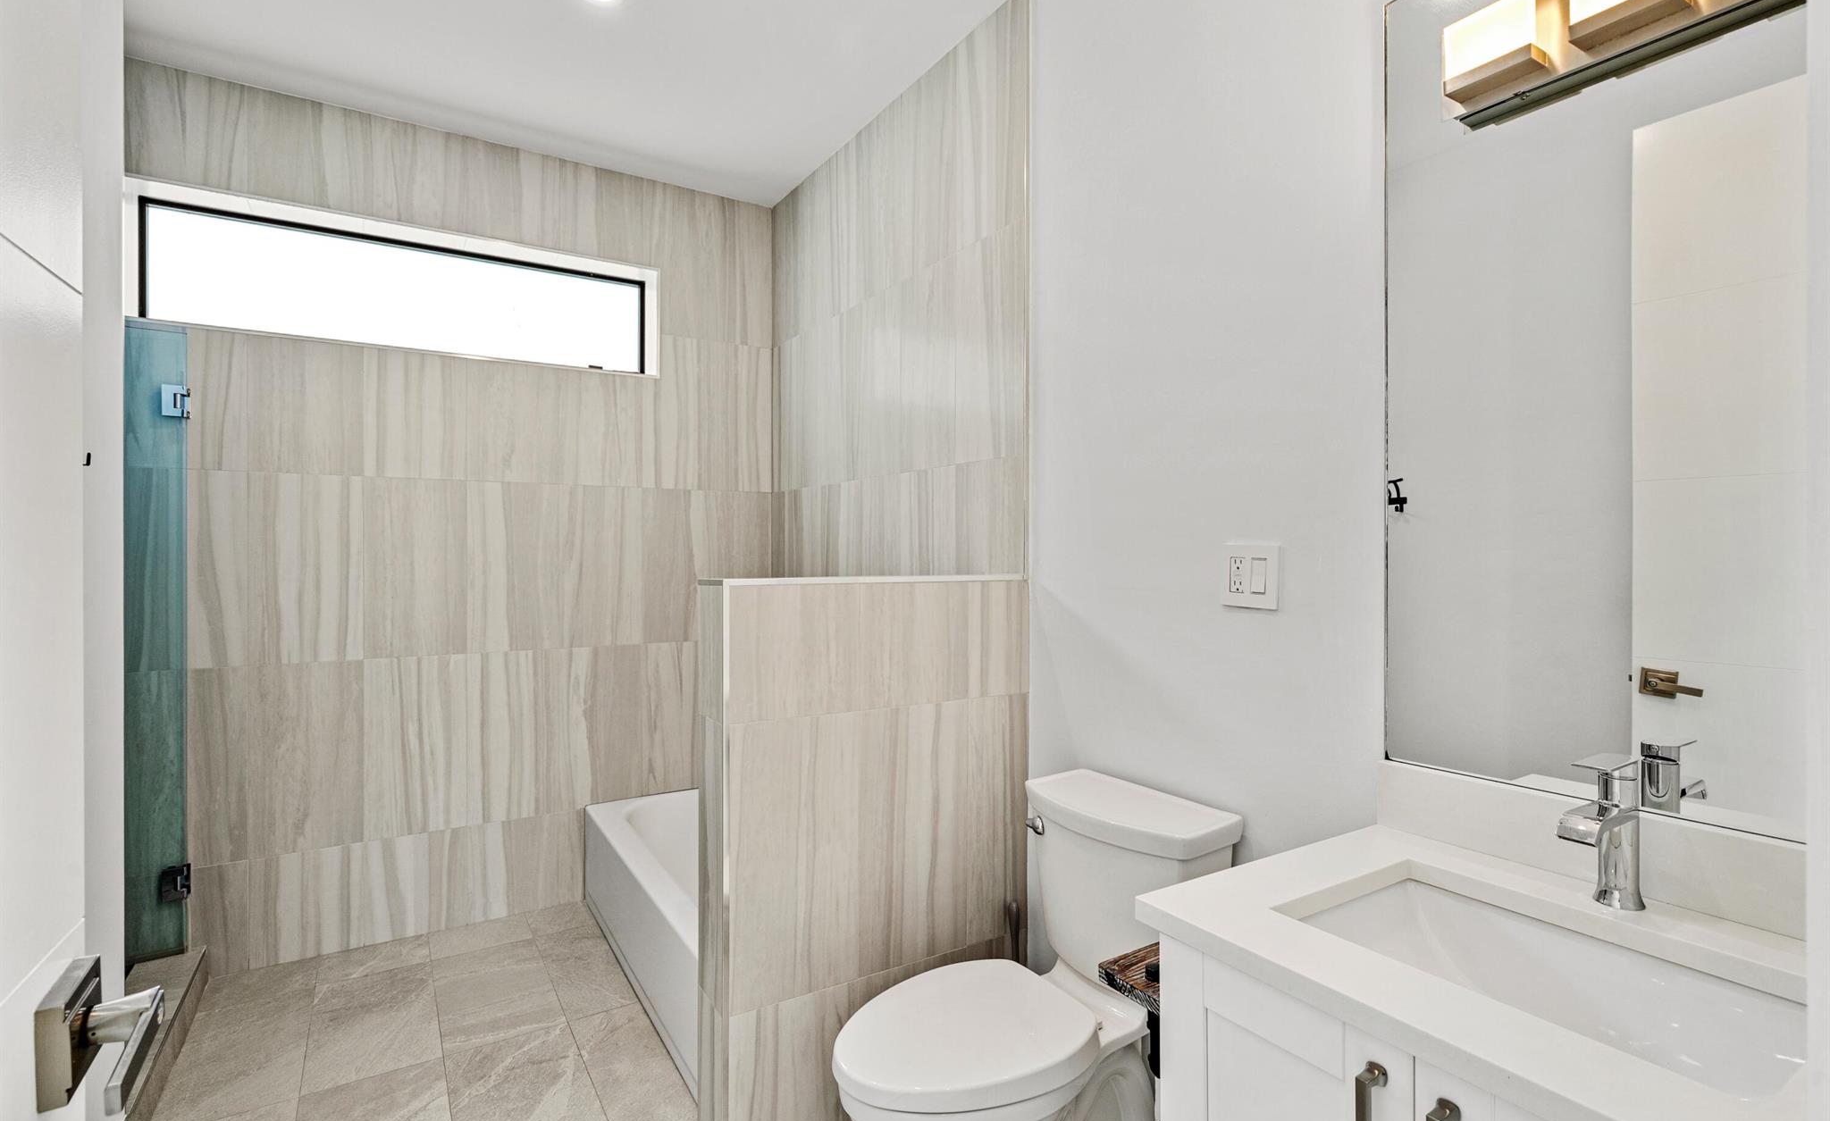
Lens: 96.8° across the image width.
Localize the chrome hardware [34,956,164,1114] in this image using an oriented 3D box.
[{"bbox_3d":[-0.561,0.330,0.557,0.054,0.068,0.117,0,0,-30],"label":"chrome hardware"}]

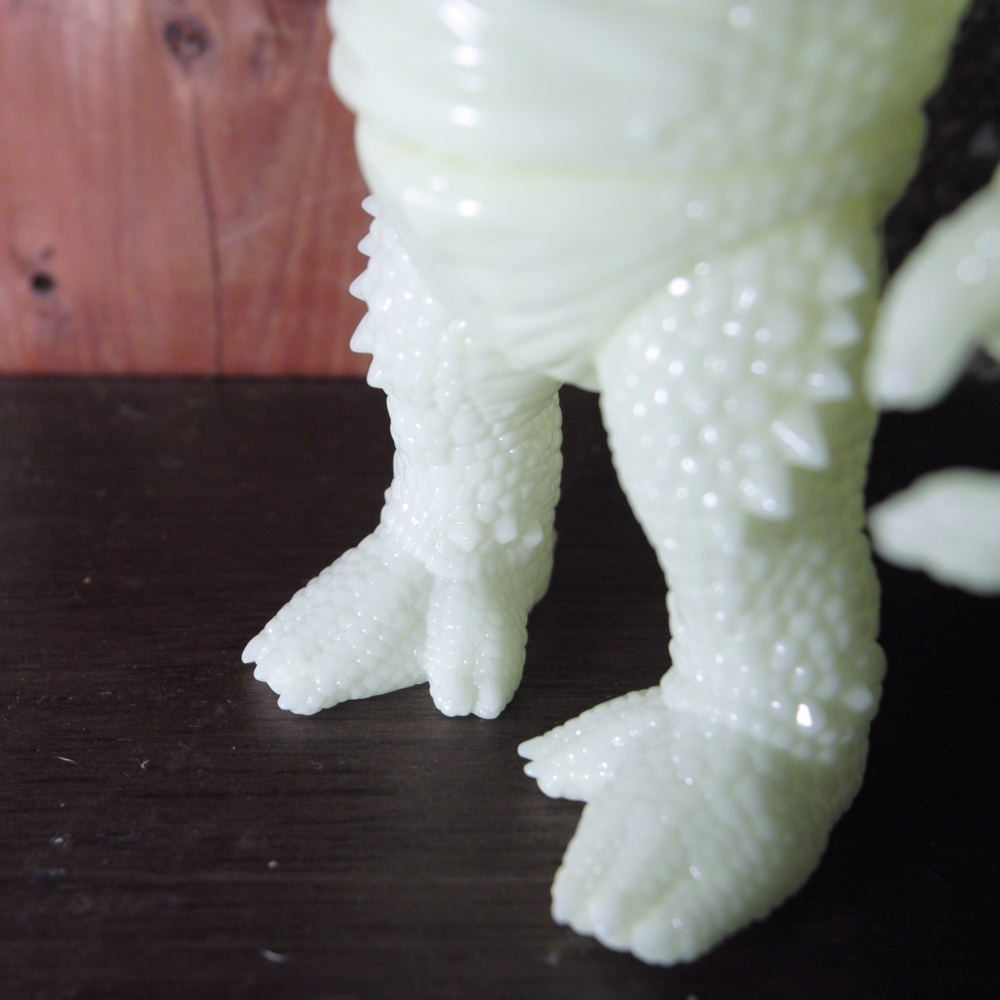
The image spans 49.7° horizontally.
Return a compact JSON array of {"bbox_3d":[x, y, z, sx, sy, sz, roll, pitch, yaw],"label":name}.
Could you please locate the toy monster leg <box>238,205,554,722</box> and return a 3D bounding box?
[{"bbox_3d":[-0.013,-0.012,0.199,0.053,0.089,0.069,22,34,36],"label":"toy monster leg"}]

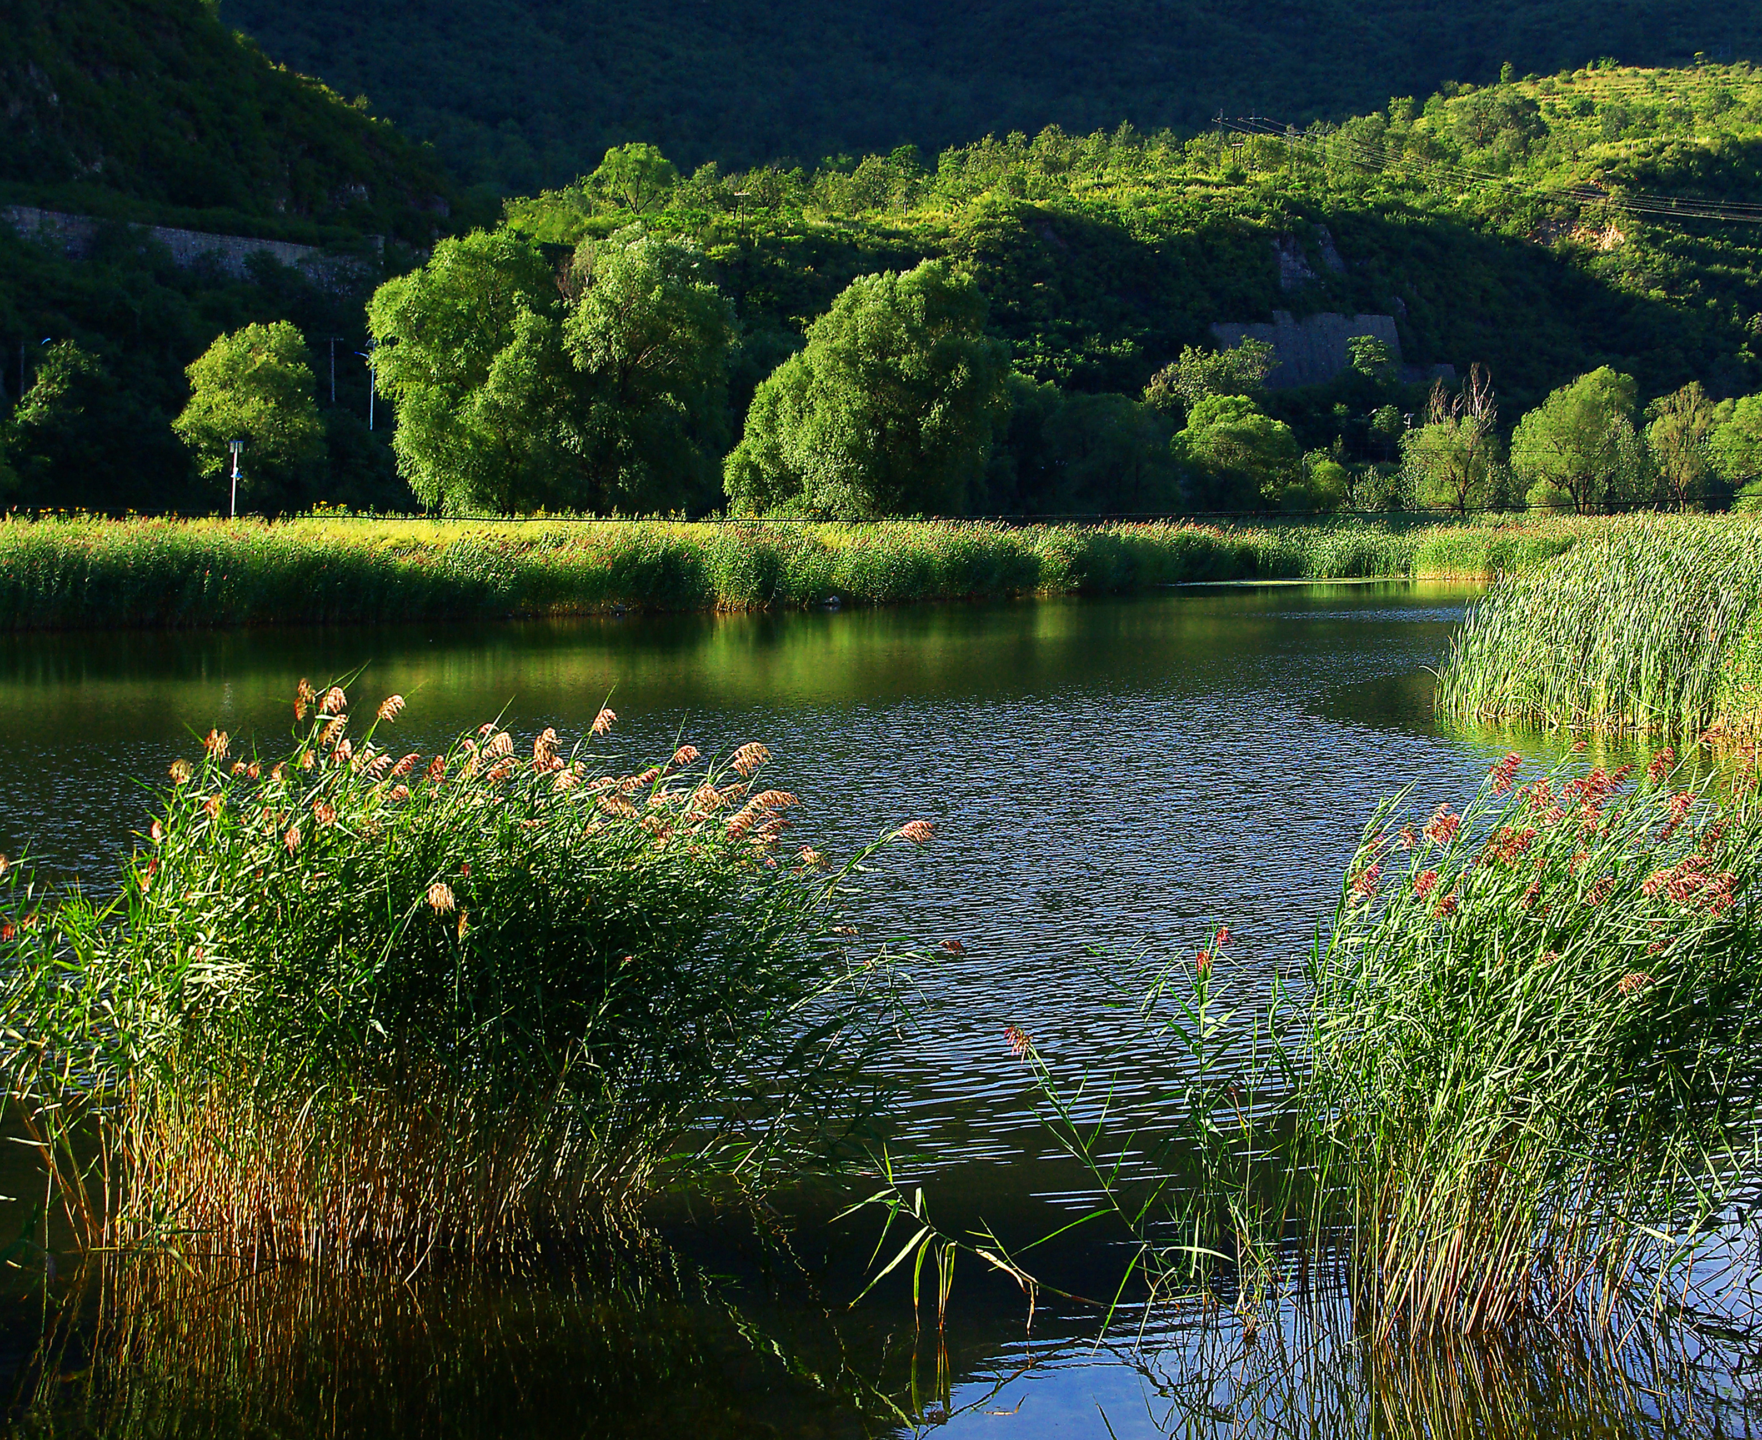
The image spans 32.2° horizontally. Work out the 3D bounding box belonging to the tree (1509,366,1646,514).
[{"bbox_3d":[30.140,-12.070,132.000,5.840,6.540,5.550,0,4,0],"label":"tree"}]

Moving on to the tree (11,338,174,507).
[{"bbox_3d":[-28.900,-10.670,112.000,6.050,6.410,5.740,0,4,0],"label":"tree"}]

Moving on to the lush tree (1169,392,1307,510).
[{"bbox_3d":[17.520,-13.170,150.000,6.330,5.700,6.020,0,4,0],"label":"lush tree"}]

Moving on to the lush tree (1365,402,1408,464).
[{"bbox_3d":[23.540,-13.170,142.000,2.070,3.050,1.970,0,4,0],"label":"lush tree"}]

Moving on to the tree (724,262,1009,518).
[{"bbox_3d":[-0.540,-12.410,115.000,10.450,9.750,9.400,0,4,0],"label":"tree"}]

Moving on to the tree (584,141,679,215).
[{"bbox_3d":[-21.940,-47.800,270.000,8.080,6.390,7.670,0,4,0],"label":"tree"}]

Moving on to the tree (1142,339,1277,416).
[{"bbox_3d":[18.310,-18.390,170.000,7.270,5.710,6.540,0,4,0],"label":"tree"}]

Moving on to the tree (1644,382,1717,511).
[{"bbox_3d":[45.050,-15.340,172.000,4.040,7.390,4.040,0,4,0],"label":"tree"}]

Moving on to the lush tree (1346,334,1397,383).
[{"bbox_3d":[26.590,-19.310,165.000,2.670,3.000,2.540,0,4,0],"label":"lush tree"}]

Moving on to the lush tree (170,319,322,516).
[{"bbox_3d":[-21.720,-10.320,105.000,5.210,6.760,4.950,0,4,0],"label":"lush tree"}]

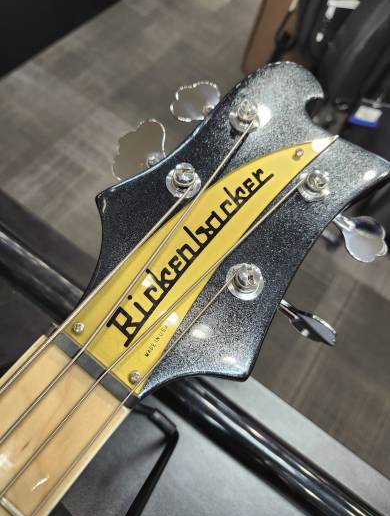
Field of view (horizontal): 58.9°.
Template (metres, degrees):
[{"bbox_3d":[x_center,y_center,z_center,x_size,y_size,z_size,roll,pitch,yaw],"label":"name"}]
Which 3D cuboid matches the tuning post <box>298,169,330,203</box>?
[{"bbox_3d":[0.064,-0.039,0.178,0.018,0.009,0.018,3,71,-8],"label":"tuning post"}]

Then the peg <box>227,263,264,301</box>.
[{"bbox_3d":[0.024,0.009,0.154,0.018,0.009,0.018,3,71,-8],"label":"peg"}]

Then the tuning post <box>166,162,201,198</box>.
[{"bbox_3d":[-0.005,-0.039,0.166,0.018,0.009,0.018,3,71,-8],"label":"tuning post"}]

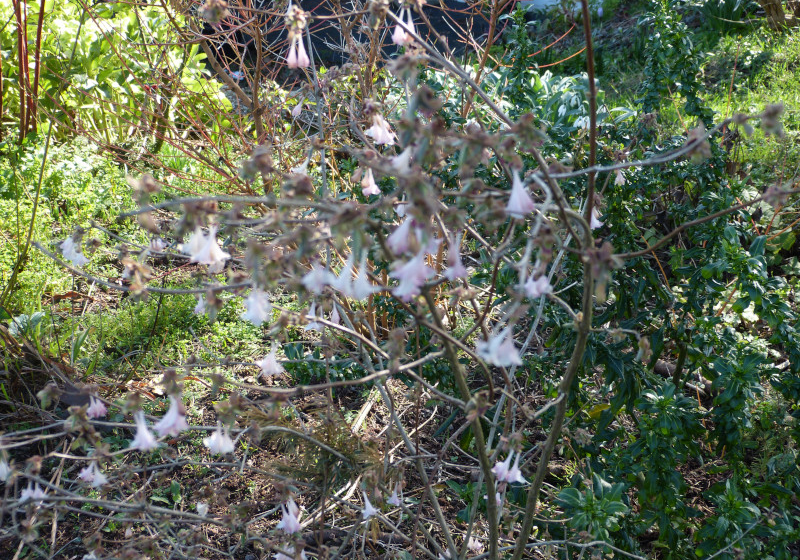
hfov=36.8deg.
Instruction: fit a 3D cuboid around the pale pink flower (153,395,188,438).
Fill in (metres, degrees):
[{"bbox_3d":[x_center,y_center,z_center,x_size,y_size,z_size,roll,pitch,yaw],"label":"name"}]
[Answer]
[{"bbox_3d":[-0.148,0.087,0.780,0.023,0.024,0.021,7,22,-3],"label":"pale pink flower"}]

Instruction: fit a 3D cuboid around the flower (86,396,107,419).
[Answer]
[{"bbox_3d":[-0.274,0.112,1.080,0.018,0.018,0.017,0,22,0],"label":"flower"}]

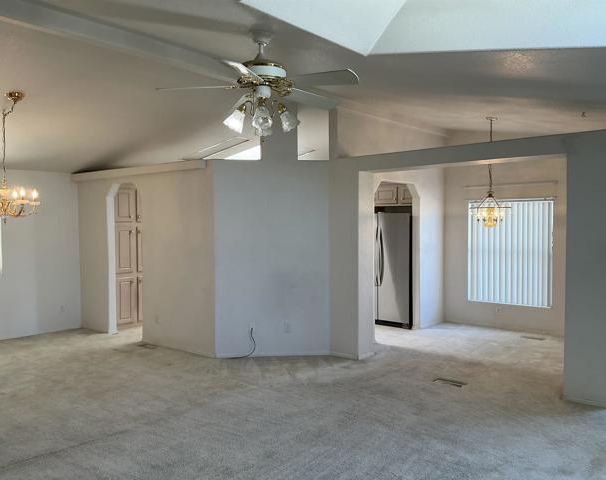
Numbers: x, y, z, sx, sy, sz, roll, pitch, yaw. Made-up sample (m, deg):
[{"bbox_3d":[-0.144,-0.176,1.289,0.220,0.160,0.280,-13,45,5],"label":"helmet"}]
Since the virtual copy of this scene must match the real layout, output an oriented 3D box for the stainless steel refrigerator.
[{"bbox_3d":[1.437,0.422,8.234,0.910,1.750,0.740,1,2,40],"label":"stainless steel refrigerator"}]

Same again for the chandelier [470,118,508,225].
[{"bbox_3d":[2.258,-0.799,6.221,0.450,1.323,0.450,1,2,40],"label":"chandelier"}]

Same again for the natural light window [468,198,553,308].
[{"bbox_3d":[2.931,0.178,7.429,1.191,1.520,0.080,1,2,40],"label":"natural light window"}]

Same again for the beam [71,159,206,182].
[{"bbox_3d":[-2.227,-0.884,6.757,2.967,0.113,0.140,1,2,40],"label":"beam"}]

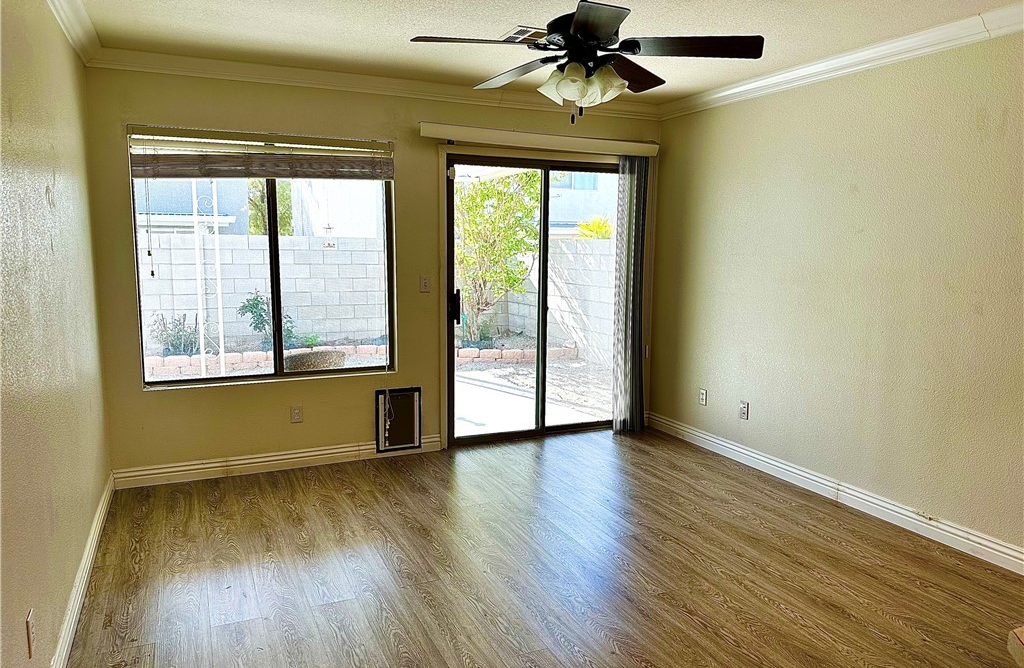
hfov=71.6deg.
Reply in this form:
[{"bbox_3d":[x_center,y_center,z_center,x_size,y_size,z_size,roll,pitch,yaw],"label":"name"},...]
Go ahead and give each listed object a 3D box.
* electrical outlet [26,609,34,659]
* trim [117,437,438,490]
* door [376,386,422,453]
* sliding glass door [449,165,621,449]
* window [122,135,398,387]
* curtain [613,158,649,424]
[{"bbox_3d":[-1.332,0.832,1.973,0.009,0.114,0.070,-3,8,-25],"label":"electrical outlet"},{"bbox_3d":[-1.407,0.801,4.546,1.996,0.113,0.017,-3,8,-25],"label":"trim"},{"bbox_3d":[-0.760,0.584,4.810,0.314,0.425,0.051,-3,8,-25],"label":"door"},{"bbox_3d":[0.246,-0.244,5.237,1.539,2.029,0.101,-3,8,-25],"label":"sliding glass door"},{"bbox_3d":[-1.472,-0.458,4.395,1.513,1.504,0.094,-3,8,-25],"label":"window"},{"bbox_3d":[0.912,-0.285,5.355,0.221,2.081,0.108,-3,8,-25],"label":"curtain"}]

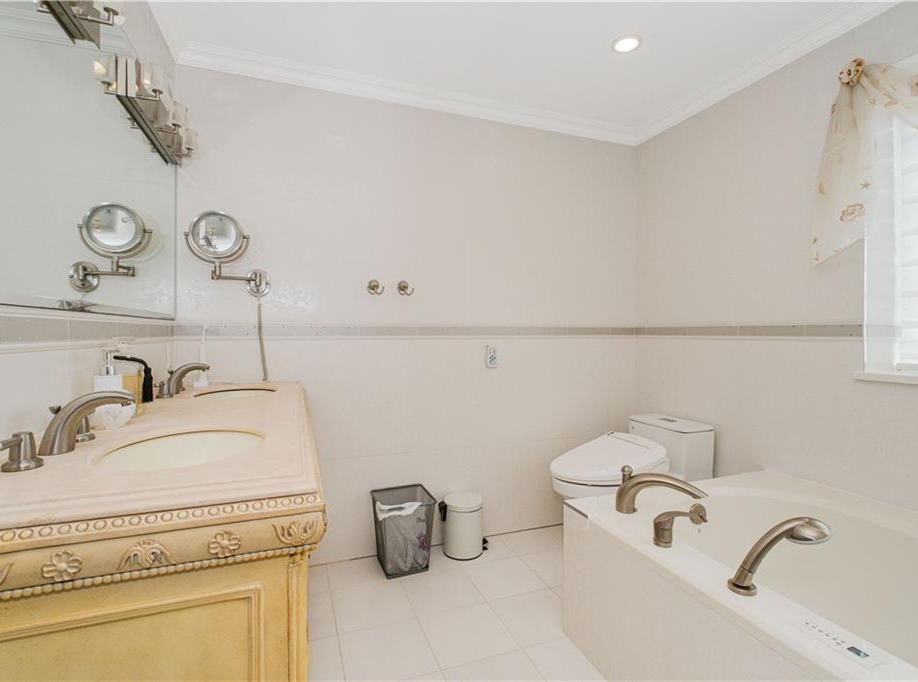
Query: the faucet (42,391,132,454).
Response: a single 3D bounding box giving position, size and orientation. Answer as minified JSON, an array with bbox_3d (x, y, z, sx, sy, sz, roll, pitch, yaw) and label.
[{"bbox_3d":[-0.701,0.149,0.812,0.152,0.113,0.052,0,1,-20],"label":"faucet"}]

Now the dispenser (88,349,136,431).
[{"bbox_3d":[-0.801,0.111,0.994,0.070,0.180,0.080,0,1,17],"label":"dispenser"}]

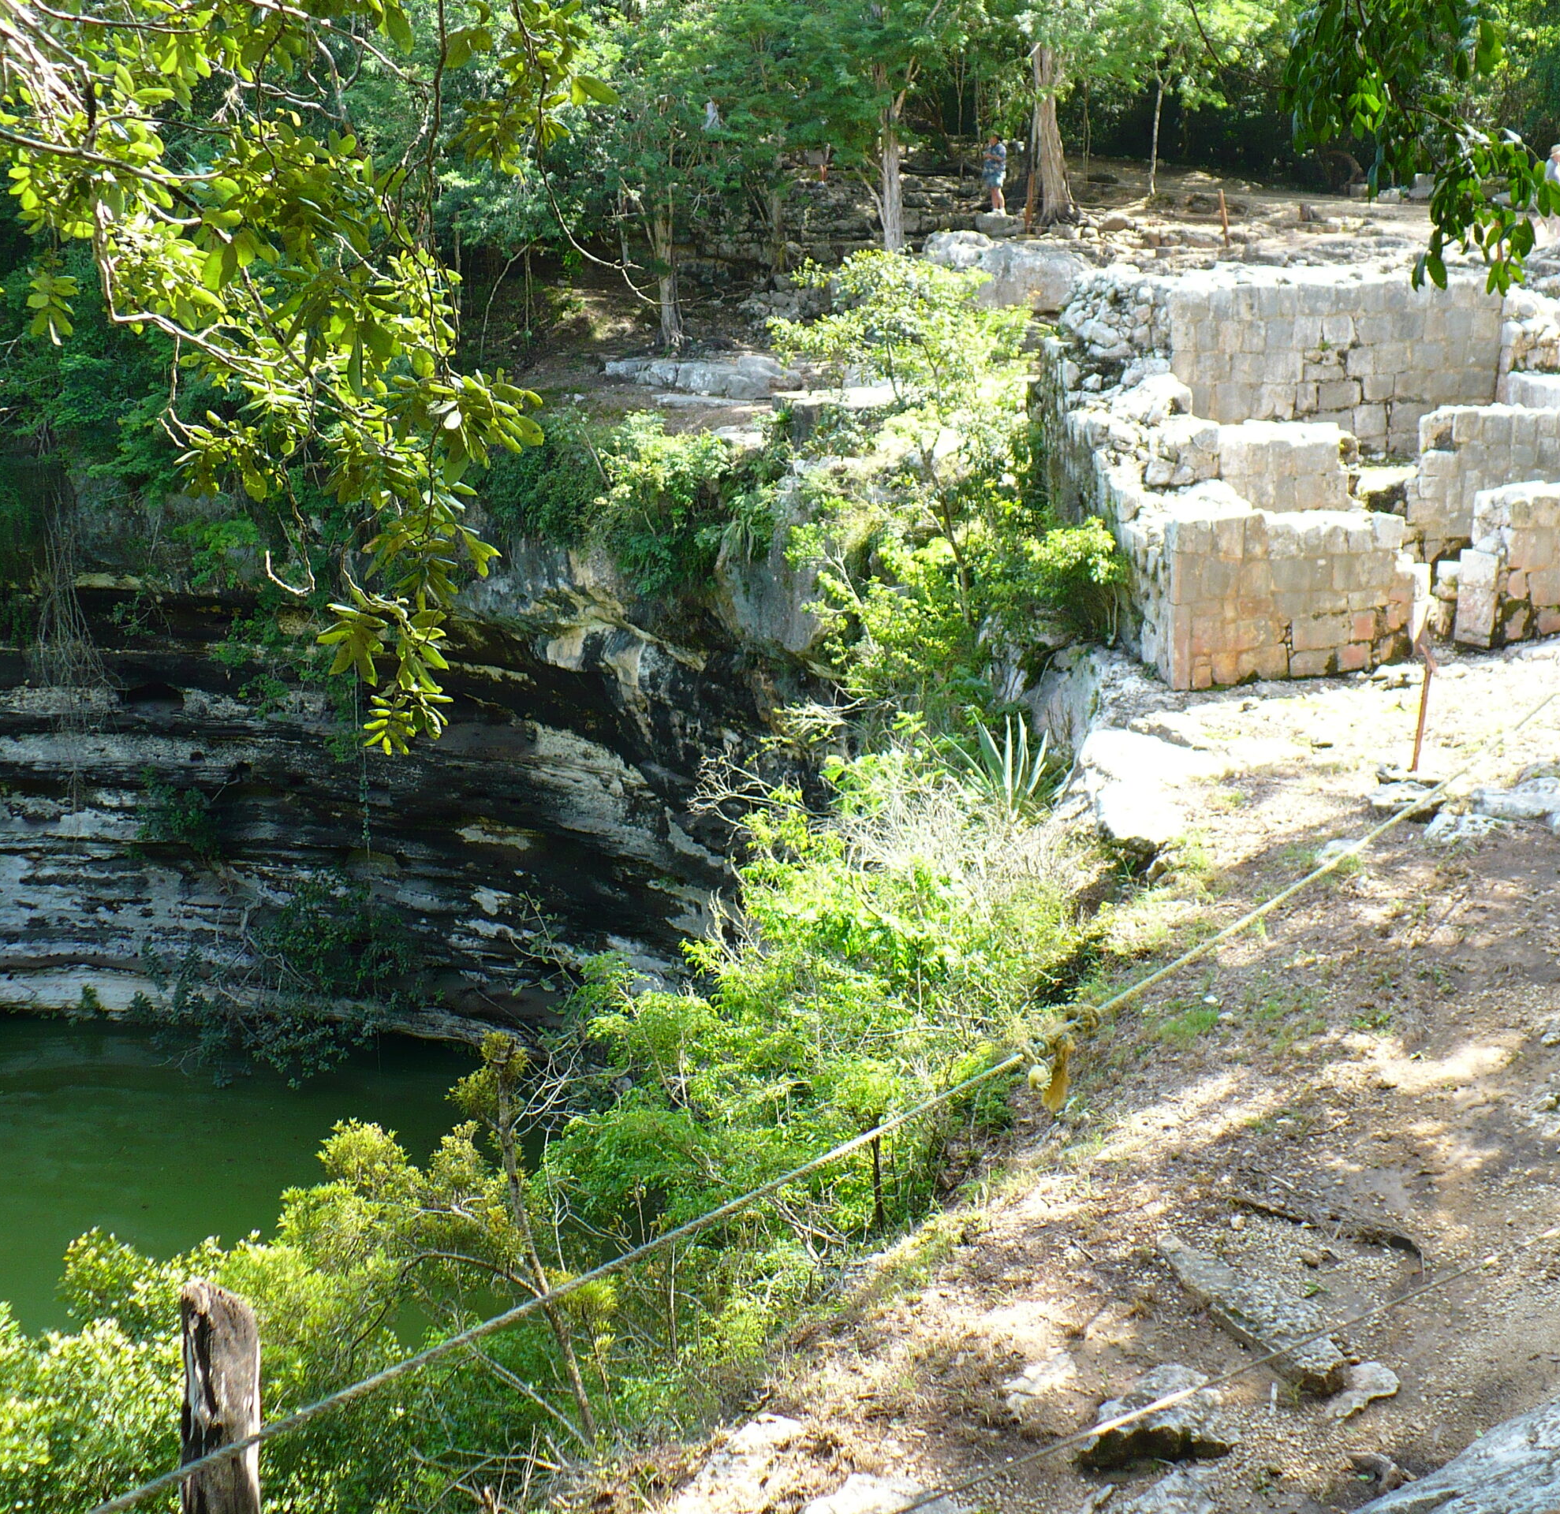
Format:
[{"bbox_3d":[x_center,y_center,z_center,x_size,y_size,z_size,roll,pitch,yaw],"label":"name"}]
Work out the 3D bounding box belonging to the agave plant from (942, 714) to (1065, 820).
[{"bbox_3d":[1.913,0.101,18.500,1.060,0.920,1.040,-1,18,0],"label":"agave plant"}]

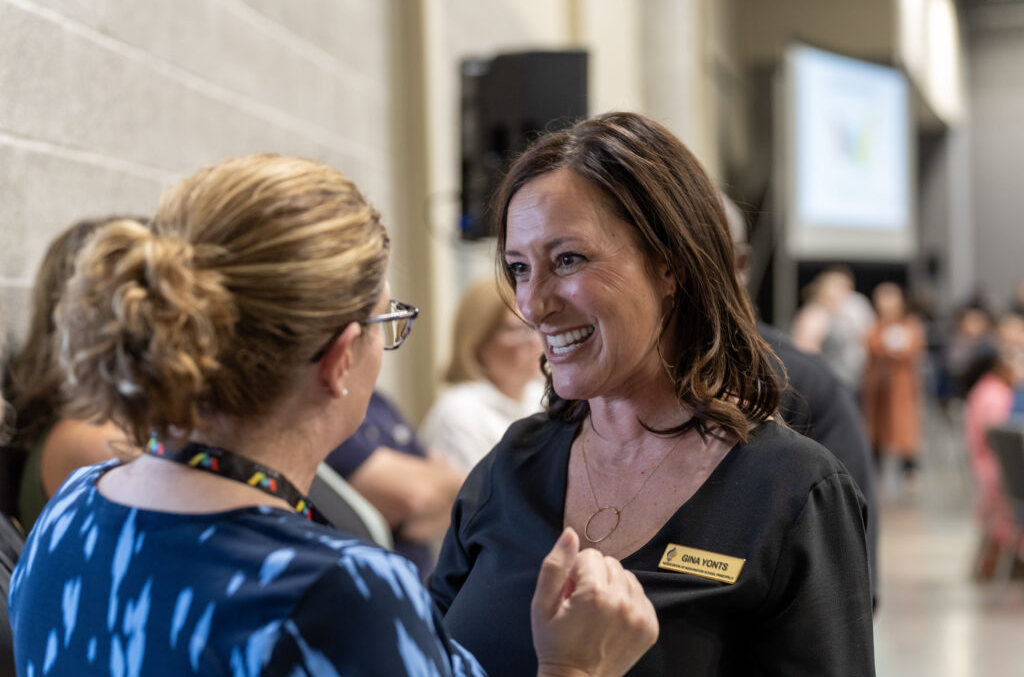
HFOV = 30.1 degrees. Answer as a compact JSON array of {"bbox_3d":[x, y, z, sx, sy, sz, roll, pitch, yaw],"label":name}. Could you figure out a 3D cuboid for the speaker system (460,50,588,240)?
[{"bbox_3d":[0.037,-0.650,6.450,0.365,0.620,0.370,0,1,-13],"label":"speaker system"}]

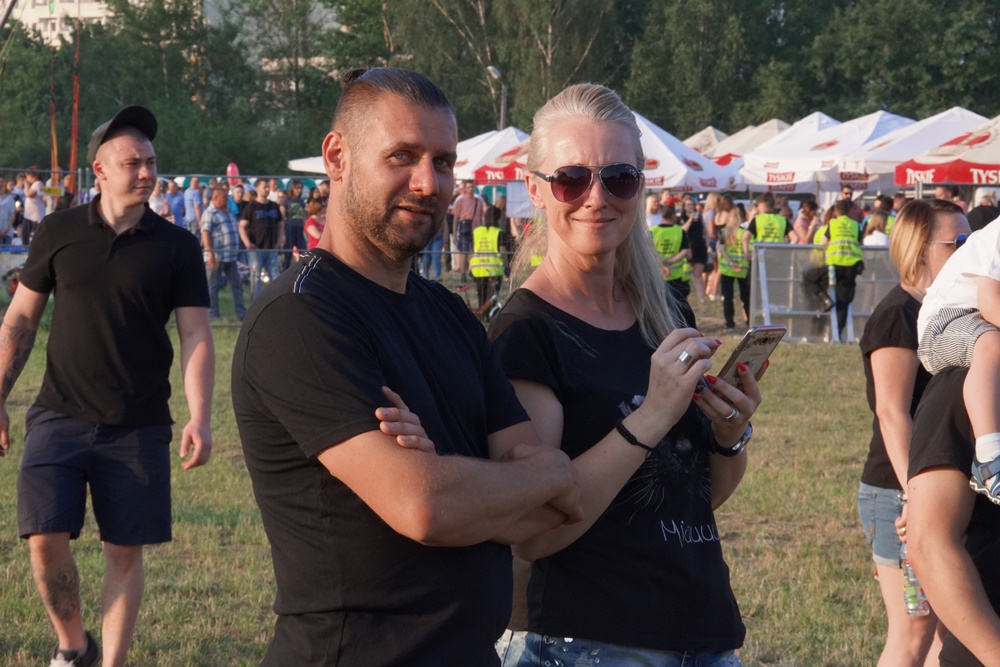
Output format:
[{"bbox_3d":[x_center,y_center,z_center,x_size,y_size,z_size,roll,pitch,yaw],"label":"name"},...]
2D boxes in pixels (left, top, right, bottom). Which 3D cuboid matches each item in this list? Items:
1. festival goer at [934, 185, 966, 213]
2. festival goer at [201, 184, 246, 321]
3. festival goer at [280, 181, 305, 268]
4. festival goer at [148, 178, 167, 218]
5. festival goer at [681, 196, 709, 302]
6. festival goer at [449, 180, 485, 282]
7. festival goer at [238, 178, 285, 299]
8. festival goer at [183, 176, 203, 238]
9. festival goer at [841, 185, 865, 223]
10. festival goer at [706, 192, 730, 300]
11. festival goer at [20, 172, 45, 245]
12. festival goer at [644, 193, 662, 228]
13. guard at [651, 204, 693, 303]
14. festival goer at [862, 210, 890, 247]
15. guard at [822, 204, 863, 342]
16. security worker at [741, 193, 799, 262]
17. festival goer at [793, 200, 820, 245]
[{"bbox_3d":[5.891,-1.011,46.031,0.350,1.850,0.520,0,2,-28],"label":"festival goer"},{"bbox_3d":[-3.550,-1.032,45.300,0.540,1.750,0.420,-1,2,-36],"label":"festival goer"},{"bbox_3d":[-3.219,-1.546,55.529,0.460,1.730,0.330,1,2,-24],"label":"festival goer"},{"bbox_3d":[-5.808,-1.783,60.000,0.360,1.690,0.450,1,2,24],"label":"festival goer"},{"bbox_3d":[3.132,-1.323,56.528,0.500,1.670,0.420,1,2,-24],"label":"festival goer"},{"bbox_3d":[-0.567,-1.828,63.531,0.580,1.800,0.360,1,2,-7],"label":"festival goer"},{"bbox_3d":[-3.313,-1.229,49.000,0.600,1.830,0.360,-1,2,-16],"label":"festival goer"},{"bbox_3d":[-5.325,-1.826,61.000,0.360,1.760,0.480,-1,2,-34],"label":"festival goer"},{"bbox_3d":[4.791,-1.148,48.500,0.500,1.820,0.320,0,2,-9],"label":"festival goer"},{"bbox_3d":[3.485,-1.399,56.529,0.360,1.720,0.440,0,2,-30],"label":"festival goer"},{"bbox_3d":[-7.657,-1.822,58.030,0.420,1.750,0.480,1,2,-18],"label":"festival goer"},{"bbox_3d":[2.460,-1.379,56.529,0.340,1.690,0.470,3,2,30],"label":"festival goer"},{"bbox_3d":[2.111,-0.739,43.800,0.520,1.720,0.360,1,2,18],"label":"guard"},{"bbox_3d":[4.693,-0.745,43.800,0.450,1.580,0.320,0,2,-12],"label":"festival goer"},{"bbox_3d":[4.381,-0.815,45.000,0.530,1.750,0.420,0,2,-5],"label":"guard"},{"bbox_3d":[3.568,-0.949,46.531,0.700,1.820,0.380,1,2,-6],"label":"security worker"},{"bbox_3d":[4.150,-0.975,48.000,0.400,1.670,0.440,0,2,-6],"label":"festival goer"}]

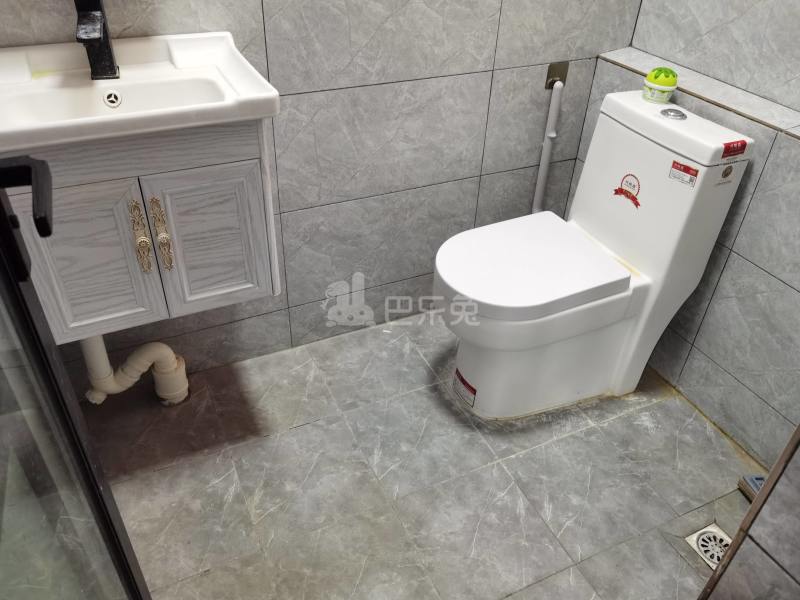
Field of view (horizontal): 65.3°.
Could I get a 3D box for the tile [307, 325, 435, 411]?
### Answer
[{"bbox_3d":[-0.080,0.188,1.825,0.294,0.010,0.302,-14,39,-21],"label":"tile"}]

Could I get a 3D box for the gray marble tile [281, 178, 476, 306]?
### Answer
[{"bbox_3d":[-0.041,-0.172,1.800,0.599,0.300,0.010,-14,39,-21],"label":"gray marble tile"}]

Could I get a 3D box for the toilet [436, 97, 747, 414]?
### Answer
[{"bbox_3d":[0.396,-0.090,1.605,0.638,0.728,0.385,-14,39,-21],"label":"toilet"}]

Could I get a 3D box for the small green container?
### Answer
[{"bbox_3d":[0.641,-0.530,1.531,0.079,0.079,0.079,-14,39,-21],"label":"small green container"}]

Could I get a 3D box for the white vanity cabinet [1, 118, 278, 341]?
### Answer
[{"bbox_3d":[-0.527,-0.205,1.260,0.460,0.390,0.330,-14,39,-21],"label":"white vanity cabinet"}]

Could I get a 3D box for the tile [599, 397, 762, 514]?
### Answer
[{"bbox_3d":[0.712,0.383,1.597,0.297,0.010,0.304,-14,39,-21],"label":"tile"}]

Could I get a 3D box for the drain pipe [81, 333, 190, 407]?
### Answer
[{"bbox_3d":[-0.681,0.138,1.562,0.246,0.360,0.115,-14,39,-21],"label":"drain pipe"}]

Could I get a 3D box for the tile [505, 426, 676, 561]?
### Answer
[{"bbox_3d":[0.446,0.455,1.503,0.297,0.013,0.301,-14,39,-21],"label":"tile"}]

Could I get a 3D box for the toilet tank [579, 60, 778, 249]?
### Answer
[{"bbox_3d":[0.603,-0.288,1.547,0.205,0.336,0.381,-14,39,-21],"label":"toilet tank"}]

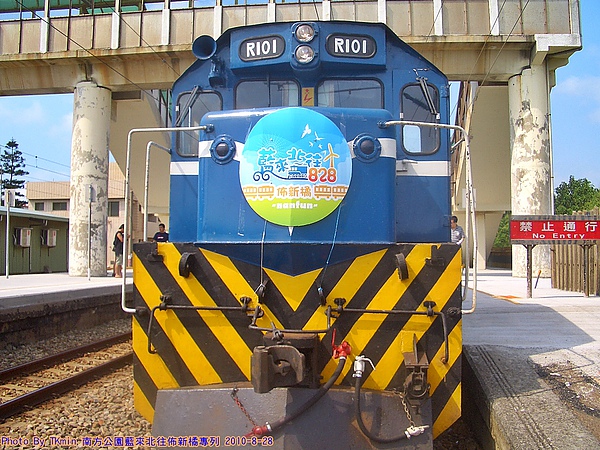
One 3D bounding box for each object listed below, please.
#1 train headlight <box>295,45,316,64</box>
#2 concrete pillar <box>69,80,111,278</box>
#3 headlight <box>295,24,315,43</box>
[{"bbox_3d":[0.045,-1.596,5.680,0.180,0.175,0.090,0,-4,5],"label":"train headlight"},{"bbox_3d":[-6.817,-1.483,19.764,1.221,6.293,1.221,0,-4,5],"label":"concrete pillar"},{"bbox_3d":[0.047,-1.802,5.710,0.180,0.175,0.090,0,-4,5],"label":"headlight"}]

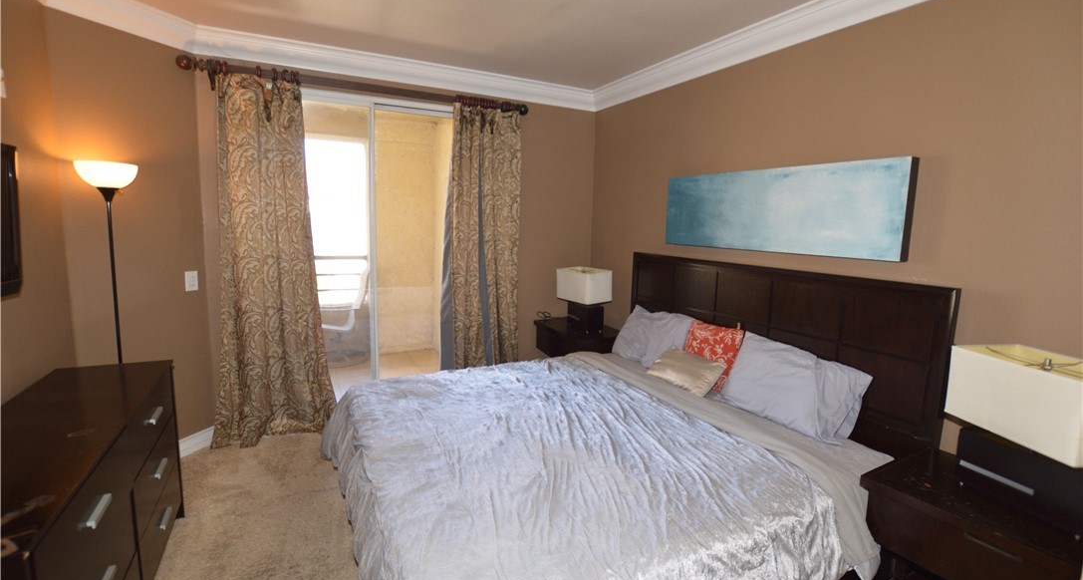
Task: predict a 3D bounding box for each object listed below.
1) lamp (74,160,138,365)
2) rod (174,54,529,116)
[{"bbox_3d":[-2.108,0.251,2.257,0.240,1.750,0.240,-6,11,-43],"label":"lamp"},{"bbox_3d":[-1.075,-1.314,2.961,2.132,0.095,0.100,-2,9,-24],"label":"rod"}]

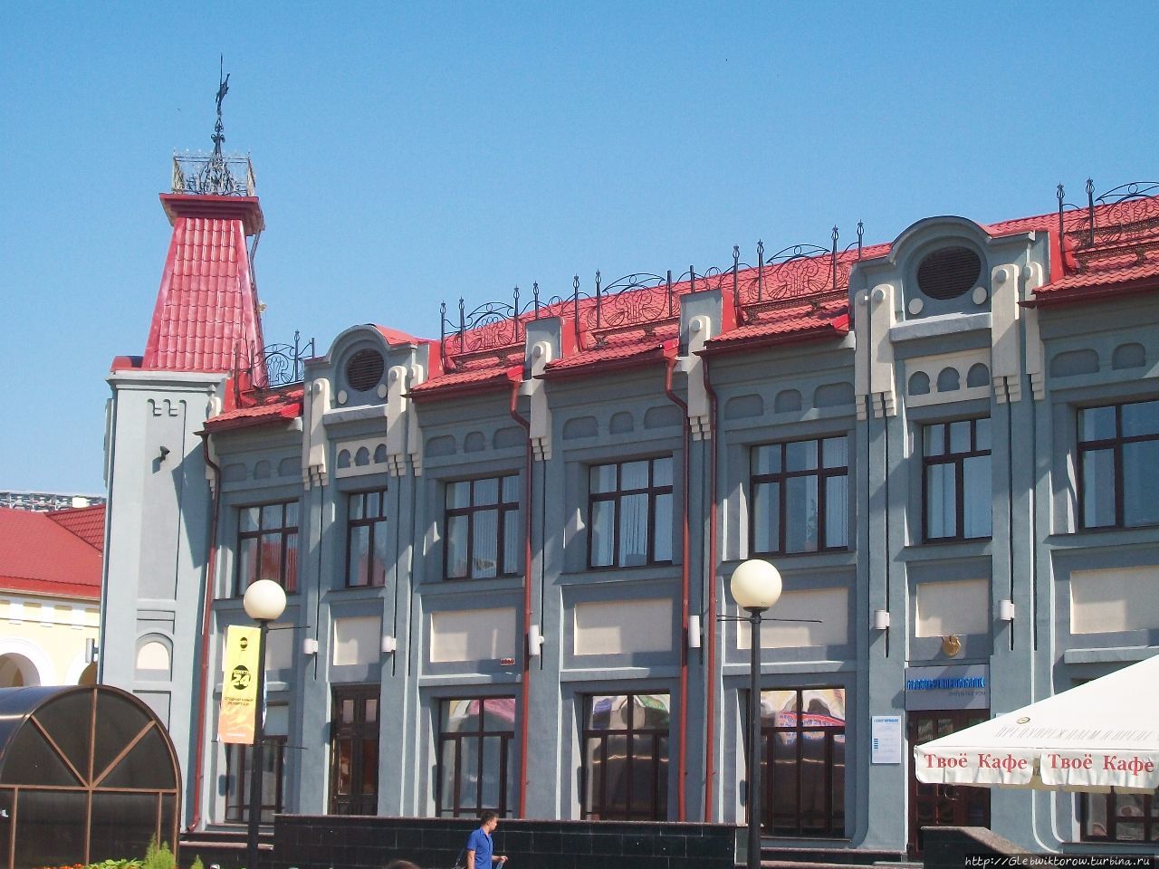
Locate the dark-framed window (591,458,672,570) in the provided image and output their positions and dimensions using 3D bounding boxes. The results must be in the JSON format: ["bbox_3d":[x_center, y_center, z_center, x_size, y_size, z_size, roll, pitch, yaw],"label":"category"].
[{"bbox_3d":[0.893,1.282,38.108,2.003,1.755,0.180,-7,-12,42],"label":"dark-framed window"}]

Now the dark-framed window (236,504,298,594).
[{"bbox_3d":[-5.803,2.154,44.210,1.958,1.734,0.180,-7,-12,42],"label":"dark-framed window"}]

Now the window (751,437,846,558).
[{"bbox_3d":[3.400,0.961,35.823,2.003,1.745,0.180,-7,-12,42],"label":"window"}]

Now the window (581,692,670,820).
[{"bbox_3d":[0.808,5.242,37.503,2.013,2.181,0.180,-7,-12,42],"label":"window"}]

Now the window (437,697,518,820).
[{"bbox_3d":[-1.700,5.672,40.620,2.115,2.248,0.150,-7,-13,42],"label":"window"}]

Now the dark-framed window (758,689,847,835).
[{"bbox_3d":[3.389,5.021,35.954,2.090,2.269,0.150,-7,-13,42],"label":"dark-framed window"}]

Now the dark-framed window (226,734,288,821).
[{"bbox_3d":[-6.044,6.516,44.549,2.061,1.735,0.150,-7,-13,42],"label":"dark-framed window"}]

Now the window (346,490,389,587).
[{"bbox_3d":[-3.750,1.862,42.344,1.308,1.745,0.180,-7,-12,42],"label":"window"}]

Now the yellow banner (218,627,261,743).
[{"bbox_3d":[-3.561,2.642,24.646,0.040,1.270,0.490,-7,-13,42],"label":"yellow banner"}]

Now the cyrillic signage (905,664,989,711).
[{"bbox_3d":[5.210,3.596,33.195,1.418,0.631,0.120,-7,-12,42],"label":"cyrillic signage"}]

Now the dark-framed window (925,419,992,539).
[{"bbox_3d":[5.649,0.676,34.626,1.350,1.786,0.150,-7,-13,42],"label":"dark-framed window"}]

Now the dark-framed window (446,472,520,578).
[{"bbox_3d":[-1.640,1.638,41.303,2.110,1.774,0.150,-7,-13,42],"label":"dark-framed window"}]

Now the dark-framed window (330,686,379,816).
[{"bbox_3d":[-3.927,5.826,41.548,1.329,2.739,0.180,-7,-12,42],"label":"dark-framed window"}]

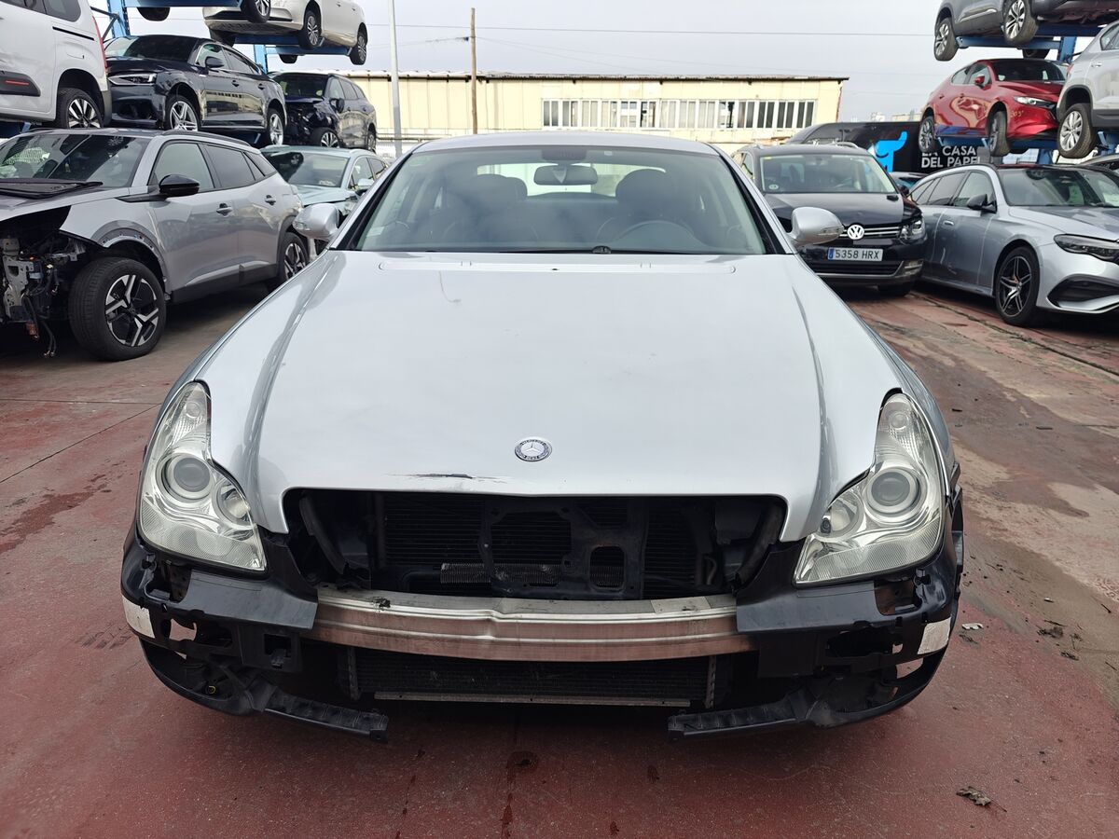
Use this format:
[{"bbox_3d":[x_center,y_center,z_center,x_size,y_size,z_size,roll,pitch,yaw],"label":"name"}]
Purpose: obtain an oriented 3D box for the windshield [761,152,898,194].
[{"bbox_3d":[3.046,-2.783,8.399,1.460,0.160,0.830,2,51,6],"label":"windshield"}]

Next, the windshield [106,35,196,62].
[{"bbox_3d":[-5.121,-4.511,8.996,1.420,0.160,0.830,1,47,2],"label":"windshield"}]

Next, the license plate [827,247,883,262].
[{"bbox_3d":[2.930,-1.633,7.350,0.520,0.110,0.025,3,18,7],"label":"license plate"}]

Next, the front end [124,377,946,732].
[{"bbox_3d":[-0.039,0.251,1.491,1.820,0.600,0.500,1,18,2],"label":"front end"}]

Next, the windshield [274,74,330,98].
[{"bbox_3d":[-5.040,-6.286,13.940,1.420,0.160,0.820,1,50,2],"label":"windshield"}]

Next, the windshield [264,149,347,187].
[{"bbox_3d":[-3.530,-3.300,9.863,1.450,0.160,0.800,2,50,5],"label":"windshield"}]

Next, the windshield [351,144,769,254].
[{"bbox_3d":[0.011,-0.809,2.734,1.500,0.130,0.810,1,47,2],"label":"windshield"}]

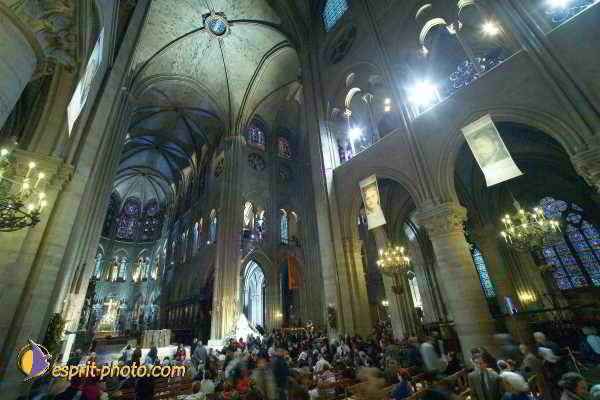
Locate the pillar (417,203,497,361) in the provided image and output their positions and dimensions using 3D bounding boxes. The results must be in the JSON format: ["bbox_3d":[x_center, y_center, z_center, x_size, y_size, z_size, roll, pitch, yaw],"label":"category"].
[{"bbox_3d":[6.263,2.960,9.722,1.420,5.870,1.420,14,-30,-36],"label":"pillar"}]

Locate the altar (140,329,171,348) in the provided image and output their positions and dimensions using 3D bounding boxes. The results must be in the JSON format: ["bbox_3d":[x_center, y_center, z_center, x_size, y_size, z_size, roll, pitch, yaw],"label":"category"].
[{"bbox_3d":[-11.381,10.951,19.753,1.800,1.300,1.100,14,-30,-36],"label":"altar"}]

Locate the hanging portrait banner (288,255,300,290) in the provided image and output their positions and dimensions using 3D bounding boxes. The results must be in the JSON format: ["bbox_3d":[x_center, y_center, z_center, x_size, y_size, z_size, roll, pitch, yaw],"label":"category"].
[{"bbox_3d":[-0.631,8.963,31.138,1.750,4.340,0.100,14,-30,-36],"label":"hanging portrait banner"}]

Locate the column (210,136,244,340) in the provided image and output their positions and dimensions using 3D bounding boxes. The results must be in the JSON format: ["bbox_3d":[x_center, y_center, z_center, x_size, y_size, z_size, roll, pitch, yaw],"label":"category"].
[{"bbox_3d":[-7.867,2.765,28.810,2.500,23.520,2.500,14,-30,-36],"label":"column"}]

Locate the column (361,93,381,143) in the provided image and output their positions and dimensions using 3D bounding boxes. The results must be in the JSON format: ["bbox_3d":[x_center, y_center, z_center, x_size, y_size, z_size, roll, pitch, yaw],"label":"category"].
[{"bbox_3d":[4.442,-5.064,15.461,0.420,3.650,0.420,14,-30,-36],"label":"column"}]

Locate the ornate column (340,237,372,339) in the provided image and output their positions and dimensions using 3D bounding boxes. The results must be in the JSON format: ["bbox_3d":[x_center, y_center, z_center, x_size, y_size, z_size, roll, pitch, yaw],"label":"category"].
[{"bbox_3d":[3.055,4.886,13.546,1.050,5.870,1.050,14,-30,-36],"label":"ornate column"}]

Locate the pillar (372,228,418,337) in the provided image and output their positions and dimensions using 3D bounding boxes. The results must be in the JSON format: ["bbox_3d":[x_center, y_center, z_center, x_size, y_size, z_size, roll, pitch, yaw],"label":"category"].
[{"bbox_3d":[6.713,5.646,17.776,1.500,7.420,1.500,14,-30,-36],"label":"pillar"}]

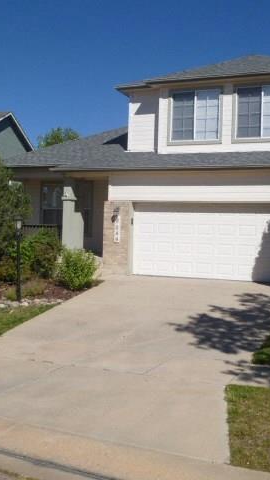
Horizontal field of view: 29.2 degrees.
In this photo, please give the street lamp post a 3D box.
[{"bbox_3d":[-2.851,0.454,12.700,0.240,2.130,0.240,2,2,23],"label":"street lamp post"}]

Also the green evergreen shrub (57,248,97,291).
[{"bbox_3d":[-1.566,0.803,14.100,1.089,1.110,1.089,1,2,-6],"label":"green evergreen shrub"}]

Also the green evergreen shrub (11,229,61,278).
[{"bbox_3d":[-2.968,0.422,15.600,1.507,1.491,1.356,1,2,-11],"label":"green evergreen shrub"}]

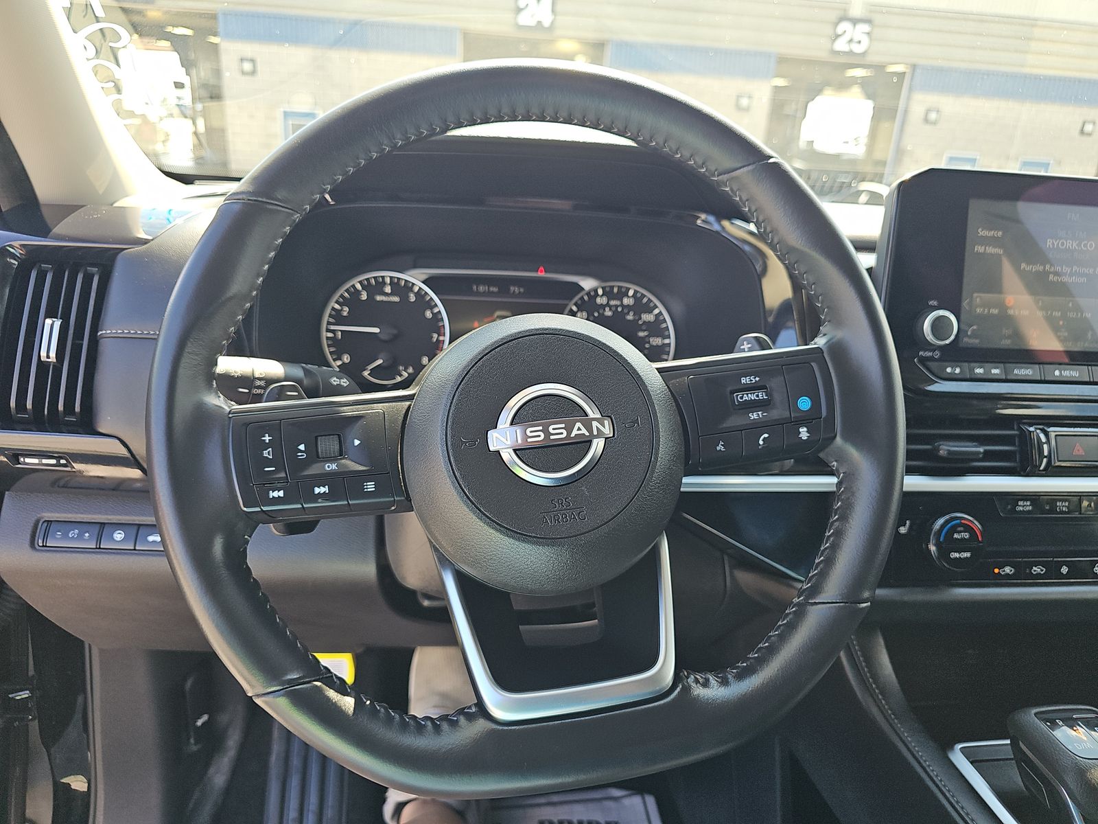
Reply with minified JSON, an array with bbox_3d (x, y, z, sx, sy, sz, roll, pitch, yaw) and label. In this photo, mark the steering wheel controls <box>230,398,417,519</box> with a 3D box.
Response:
[{"bbox_3d":[-0.111,0.026,0.371,0.087,0.060,0.026,-5,-9,-7],"label":"steering wheel controls"}]

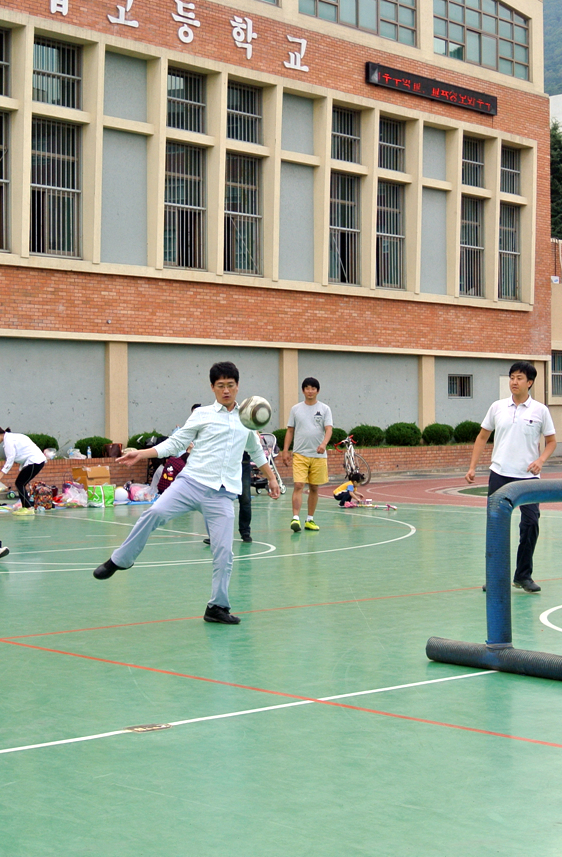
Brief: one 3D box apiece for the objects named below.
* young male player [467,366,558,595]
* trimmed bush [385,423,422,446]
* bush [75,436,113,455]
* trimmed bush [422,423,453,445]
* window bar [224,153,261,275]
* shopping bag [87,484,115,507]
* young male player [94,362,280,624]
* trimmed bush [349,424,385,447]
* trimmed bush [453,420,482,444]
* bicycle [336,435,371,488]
[{"bbox_3d":[1.756,0.371,13.350,0.660,1.770,0.500,0,0,9],"label":"young male player"},{"bbox_3d":[2.825,0.137,39.900,0.820,0.540,0.870,0,0,0],"label":"trimmed bush"},{"bbox_3d":[-3.318,0.329,31.033,0.700,0.400,0.700,0,1,0],"label":"bush"},{"bbox_3d":[3.678,0.129,41.000,0.780,0.520,0.800,0,0,0],"label":"trimmed bush"},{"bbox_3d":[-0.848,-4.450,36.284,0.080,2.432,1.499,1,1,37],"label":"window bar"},{"bbox_3d":[-2.667,1.000,25.850,0.350,0.320,0.220,1,1,37],"label":"shopping bag"},{"bbox_3d":[-0.639,0.440,11.800,1.200,1.760,0.620,0,1,-14],"label":"young male player"},{"bbox_3d":[1.924,0.156,38.800,0.800,0.500,0.820,0,0,0],"label":"trimmed bush"},{"bbox_3d":[4.544,0.095,41.388,0.840,0.560,0.840,0,1,0],"label":"trimmed bush"},{"bbox_3d":[1.440,0.647,34.400,0.550,1.020,1.600,0,0,-14],"label":"bicycle"}]

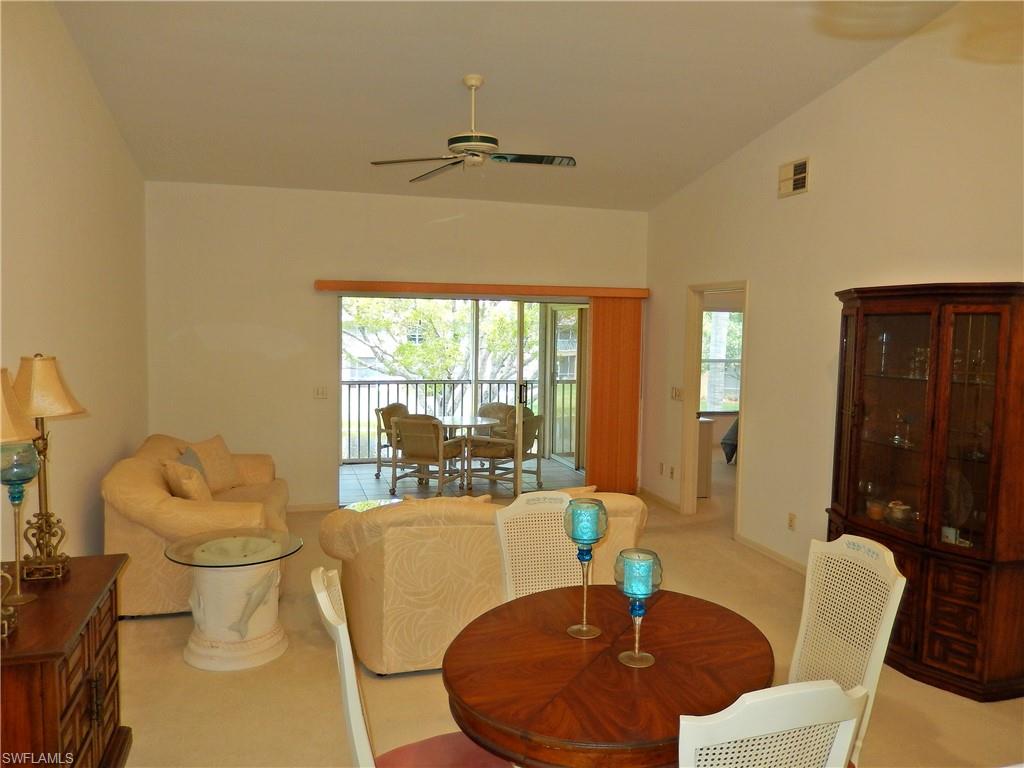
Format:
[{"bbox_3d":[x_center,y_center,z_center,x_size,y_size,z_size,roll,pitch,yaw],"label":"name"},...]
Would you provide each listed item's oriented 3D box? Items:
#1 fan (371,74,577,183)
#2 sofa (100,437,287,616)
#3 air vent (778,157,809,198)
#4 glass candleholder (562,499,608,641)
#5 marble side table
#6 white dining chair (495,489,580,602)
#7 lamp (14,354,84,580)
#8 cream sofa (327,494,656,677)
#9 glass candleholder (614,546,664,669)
[{"bbox_3d":[-0.245,-1.679,4.727,1.290,0.560,1.290,0,4,-15],"label":"fan"},{"bbox_3d":[-2.098,0.872,5.164,1.020,0.870,1.770,0,4,-15],"label":"sofa"},{"bbox_3d":[2.029,-1.490,5.374,0.025,0.245,0.349,0,4,-15],"label":"air vent"},{"bbox_3d":[0.234,0.583,2.352,0.143,0.420,0.143,1,4,0],"label":"glass candleholder"},{"bbox_3d":[-1.447,1.130,3.891,0.675,0.560,0.675,0,4,-15],"label":"marble side table"},{"bbox_3d":[0.194,0.995,3.071,0.480,1.000,0.570,0,4,-16],"label":"white dining chair"},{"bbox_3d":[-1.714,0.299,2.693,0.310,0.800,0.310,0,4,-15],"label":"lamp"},{"bbox_3d":[-0.193,0.975,4.229,1.770,0.860,0.980,0,4,-15],"label":"cream sofa"},{"bbox_3d":[0.370,0.649,2.163,0.140,0.320,0.140,1,4,0],"label":"glass candleholder"}]

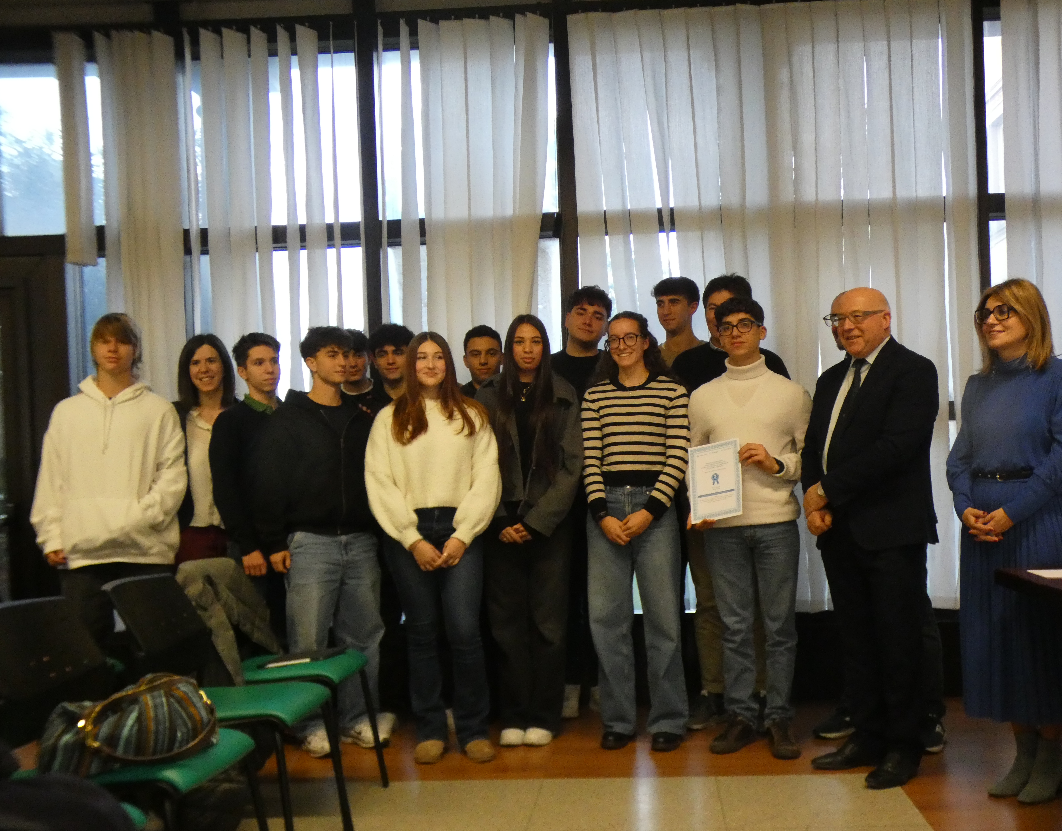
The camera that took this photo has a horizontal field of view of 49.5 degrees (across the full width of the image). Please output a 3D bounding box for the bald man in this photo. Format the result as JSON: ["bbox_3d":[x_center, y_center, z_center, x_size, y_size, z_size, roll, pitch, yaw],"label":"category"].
[{"bbox_3d":[1.225,0.402,4.132,0.520,1.724,0.370,-3,-2,45],"label":"bald man"}]

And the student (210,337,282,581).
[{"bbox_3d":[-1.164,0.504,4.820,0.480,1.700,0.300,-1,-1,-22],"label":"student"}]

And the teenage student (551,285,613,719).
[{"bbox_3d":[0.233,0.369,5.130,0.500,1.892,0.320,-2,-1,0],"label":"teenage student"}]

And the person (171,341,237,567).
[{"bbox_3d":[-1.355,0.485,4.870,0.460,1.660,0.300,-2,-1,-6],"label":"person"}]

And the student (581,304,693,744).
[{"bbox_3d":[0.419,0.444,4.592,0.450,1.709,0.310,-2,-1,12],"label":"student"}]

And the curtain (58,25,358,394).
[{"bbox_3d":[-1.476,-0.430,5.420,1.413,2.794,0.130,-2,-1,3],"label":"curtain"}]

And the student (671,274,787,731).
[{"bbox_3d":[0.836,0.347,4.872,0.520,1.887,0.320,-2,-1,13],"label":"student"}]

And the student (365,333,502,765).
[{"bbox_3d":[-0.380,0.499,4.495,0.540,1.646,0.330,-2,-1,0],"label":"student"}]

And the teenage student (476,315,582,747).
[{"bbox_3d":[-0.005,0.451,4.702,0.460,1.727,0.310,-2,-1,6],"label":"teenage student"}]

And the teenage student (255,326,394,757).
[{"bbox_3d":[-0.834,0.489,4.694,0.540,1.703,0.340,-1,-1,-20],"label":"teenage student"}]

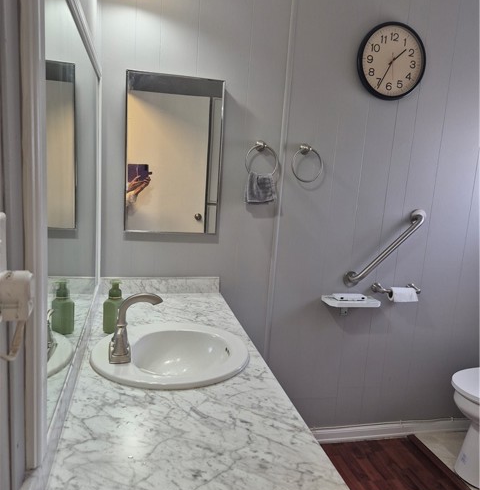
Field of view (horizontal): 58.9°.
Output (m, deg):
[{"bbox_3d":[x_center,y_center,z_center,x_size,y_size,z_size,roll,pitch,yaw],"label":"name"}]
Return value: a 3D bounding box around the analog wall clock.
[{"bbox_3d":[0.698,-0.841,1.956,0.330,0.330,0.042,2,9,-13],"label":"analog wall clock"}]

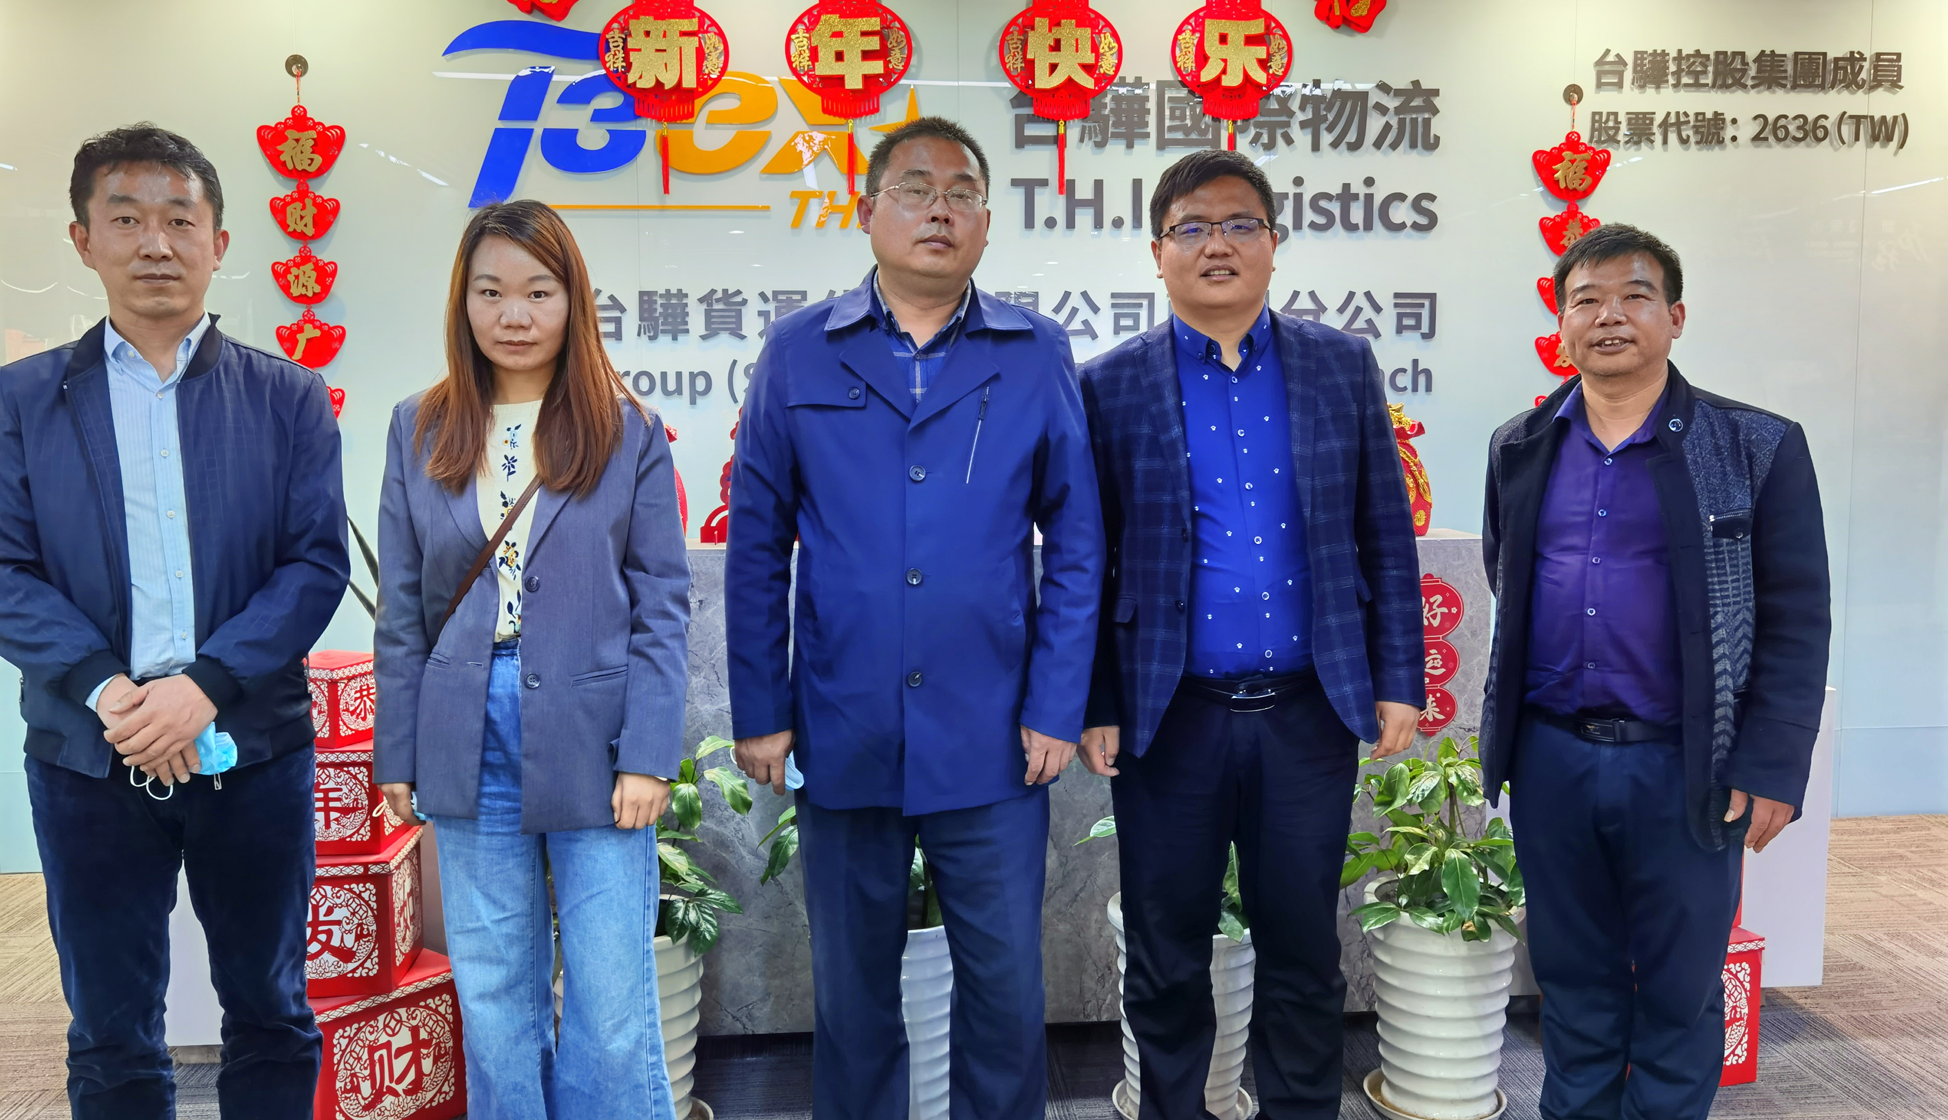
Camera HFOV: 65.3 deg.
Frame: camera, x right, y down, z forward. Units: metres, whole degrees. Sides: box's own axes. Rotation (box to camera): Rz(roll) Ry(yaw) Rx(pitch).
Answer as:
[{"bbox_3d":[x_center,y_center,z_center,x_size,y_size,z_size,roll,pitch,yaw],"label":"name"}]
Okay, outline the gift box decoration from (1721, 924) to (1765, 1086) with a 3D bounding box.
[{"bbox_3d":[1.387,0.891,3.126,0.295,0.292,0.295,-2,5,-16],"label":"gift box decoration"}]

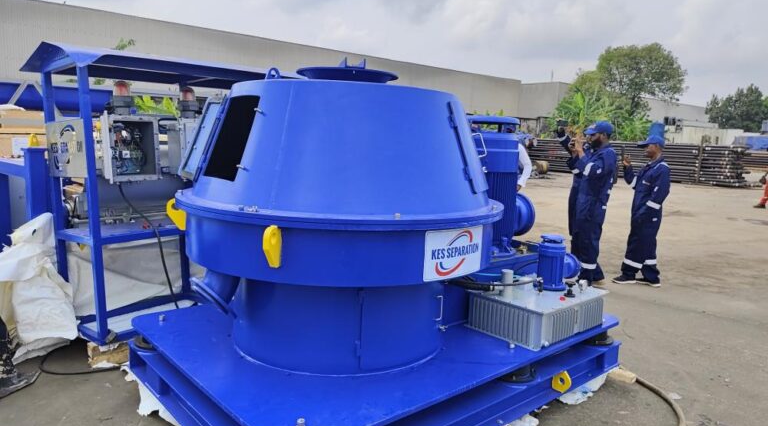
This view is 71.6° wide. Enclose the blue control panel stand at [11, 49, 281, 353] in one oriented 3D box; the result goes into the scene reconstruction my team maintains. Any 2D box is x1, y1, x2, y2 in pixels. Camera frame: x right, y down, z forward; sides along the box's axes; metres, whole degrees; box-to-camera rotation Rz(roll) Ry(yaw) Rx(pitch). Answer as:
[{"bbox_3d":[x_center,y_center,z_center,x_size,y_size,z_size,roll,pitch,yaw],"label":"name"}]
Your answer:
[{"bbox_3d":[-1.920,-0.132,4.643,1.050,2.170,1.730,5,9,39],"label":"blue control panel stand"}]

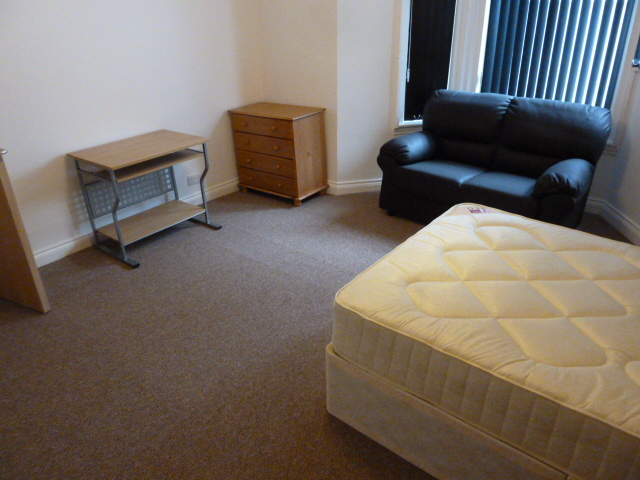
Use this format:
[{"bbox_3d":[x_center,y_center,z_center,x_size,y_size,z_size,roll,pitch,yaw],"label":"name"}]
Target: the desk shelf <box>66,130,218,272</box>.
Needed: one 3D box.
[{"bbox_3d":[-1.298,-0.350,3.566,0.628,0.741,0.793,19,34,35],"label":"desk shelf"}]

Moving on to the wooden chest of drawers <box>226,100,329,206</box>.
[{"bbox_3d":[-0.371,-0.799,4.292,0.776,0.787,0.426,18,34,34],"label":"wooden chest of drawers"}]

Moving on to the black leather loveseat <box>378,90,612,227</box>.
[{"bbox_3d":[1.244,-0.548,3.517,1.448,0.923,0.811,23,37,39],"label":"black leather loveseat"}]

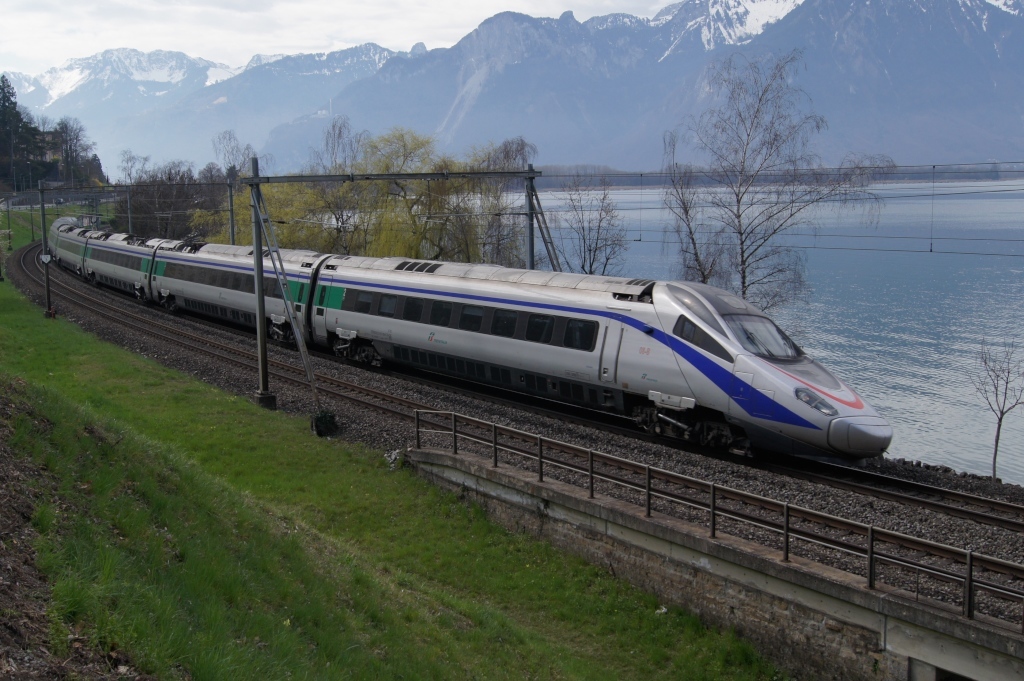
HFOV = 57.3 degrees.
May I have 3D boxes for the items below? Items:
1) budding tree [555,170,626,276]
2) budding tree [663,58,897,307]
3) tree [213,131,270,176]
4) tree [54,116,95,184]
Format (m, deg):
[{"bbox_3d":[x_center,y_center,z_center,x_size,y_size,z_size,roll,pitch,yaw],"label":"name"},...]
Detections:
[{"bbox_3d":[4.351,-4.443,51.986,3.970,9.590,3.970,0,9,5],"label":"budding tree"},{"bbox_3d":[10.761,-4.324,37.828,8.960,14.220,8.060,2,10,16],"label":"budding tree"},{"bbox_3d":[-26.793,-13.307,94.030,6.330,15.140,6.040,-3,10,-15],"label":"tree"},{"bbox_3d":[-109.672,-47.338,235.169,10.020,17.200,10.020,-5,10,-24],"label":"tree"}]

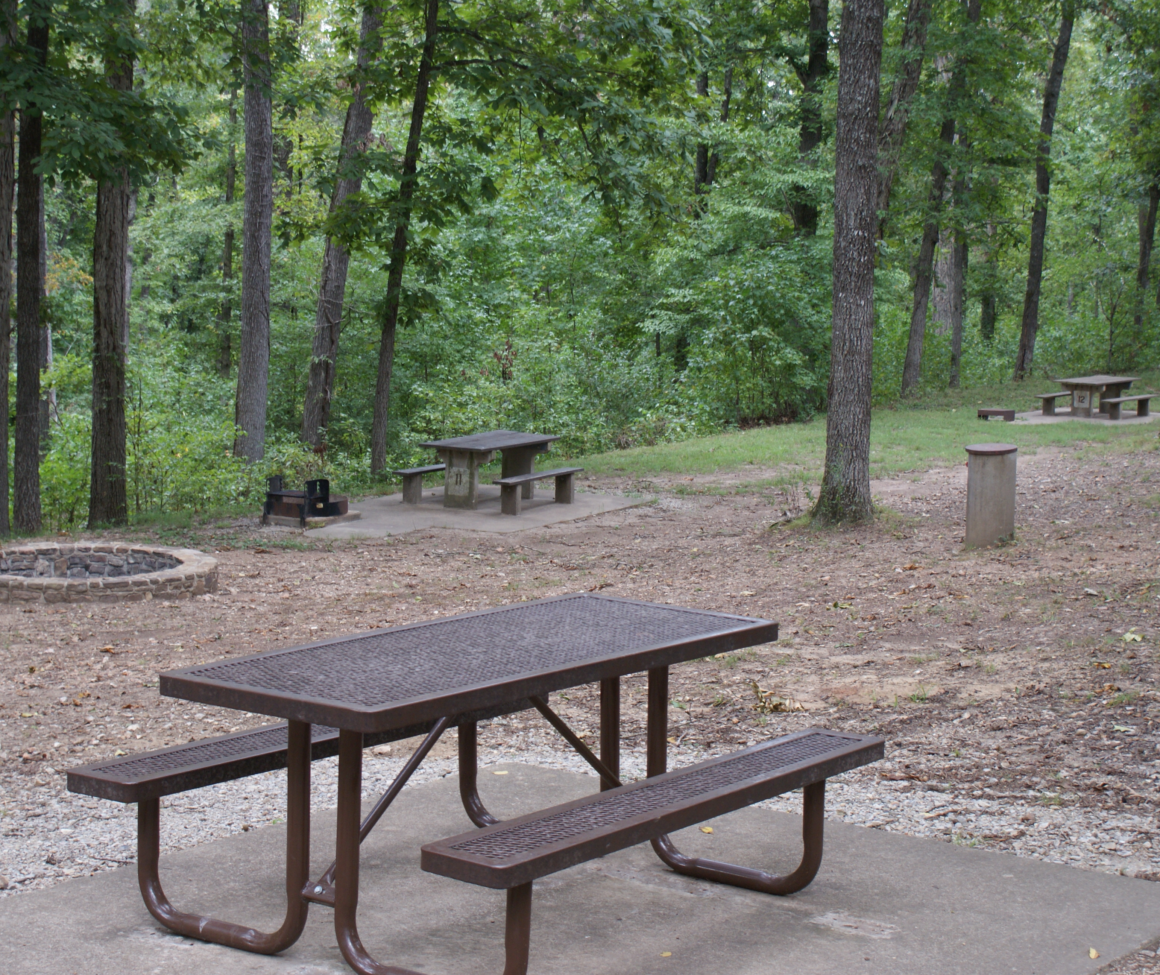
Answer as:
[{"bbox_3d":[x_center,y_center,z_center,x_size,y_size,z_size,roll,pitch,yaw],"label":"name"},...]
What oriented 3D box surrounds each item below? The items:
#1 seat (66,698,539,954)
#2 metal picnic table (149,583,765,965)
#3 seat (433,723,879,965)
[{"bbox_3d":[-0.764,0.943,6.387,0.275,0.459,1.820,5,7,37],"label":"seat"},{"bbox_3d":[-0.250,0.829,5.984,0.763,0.772,1.829,5,7,37],"label":"metal picnic table"},{"bbox_3d":[0.260,1.031,5.612,0.275,0.459,1.820,5,7,37],"label":"seat"}]

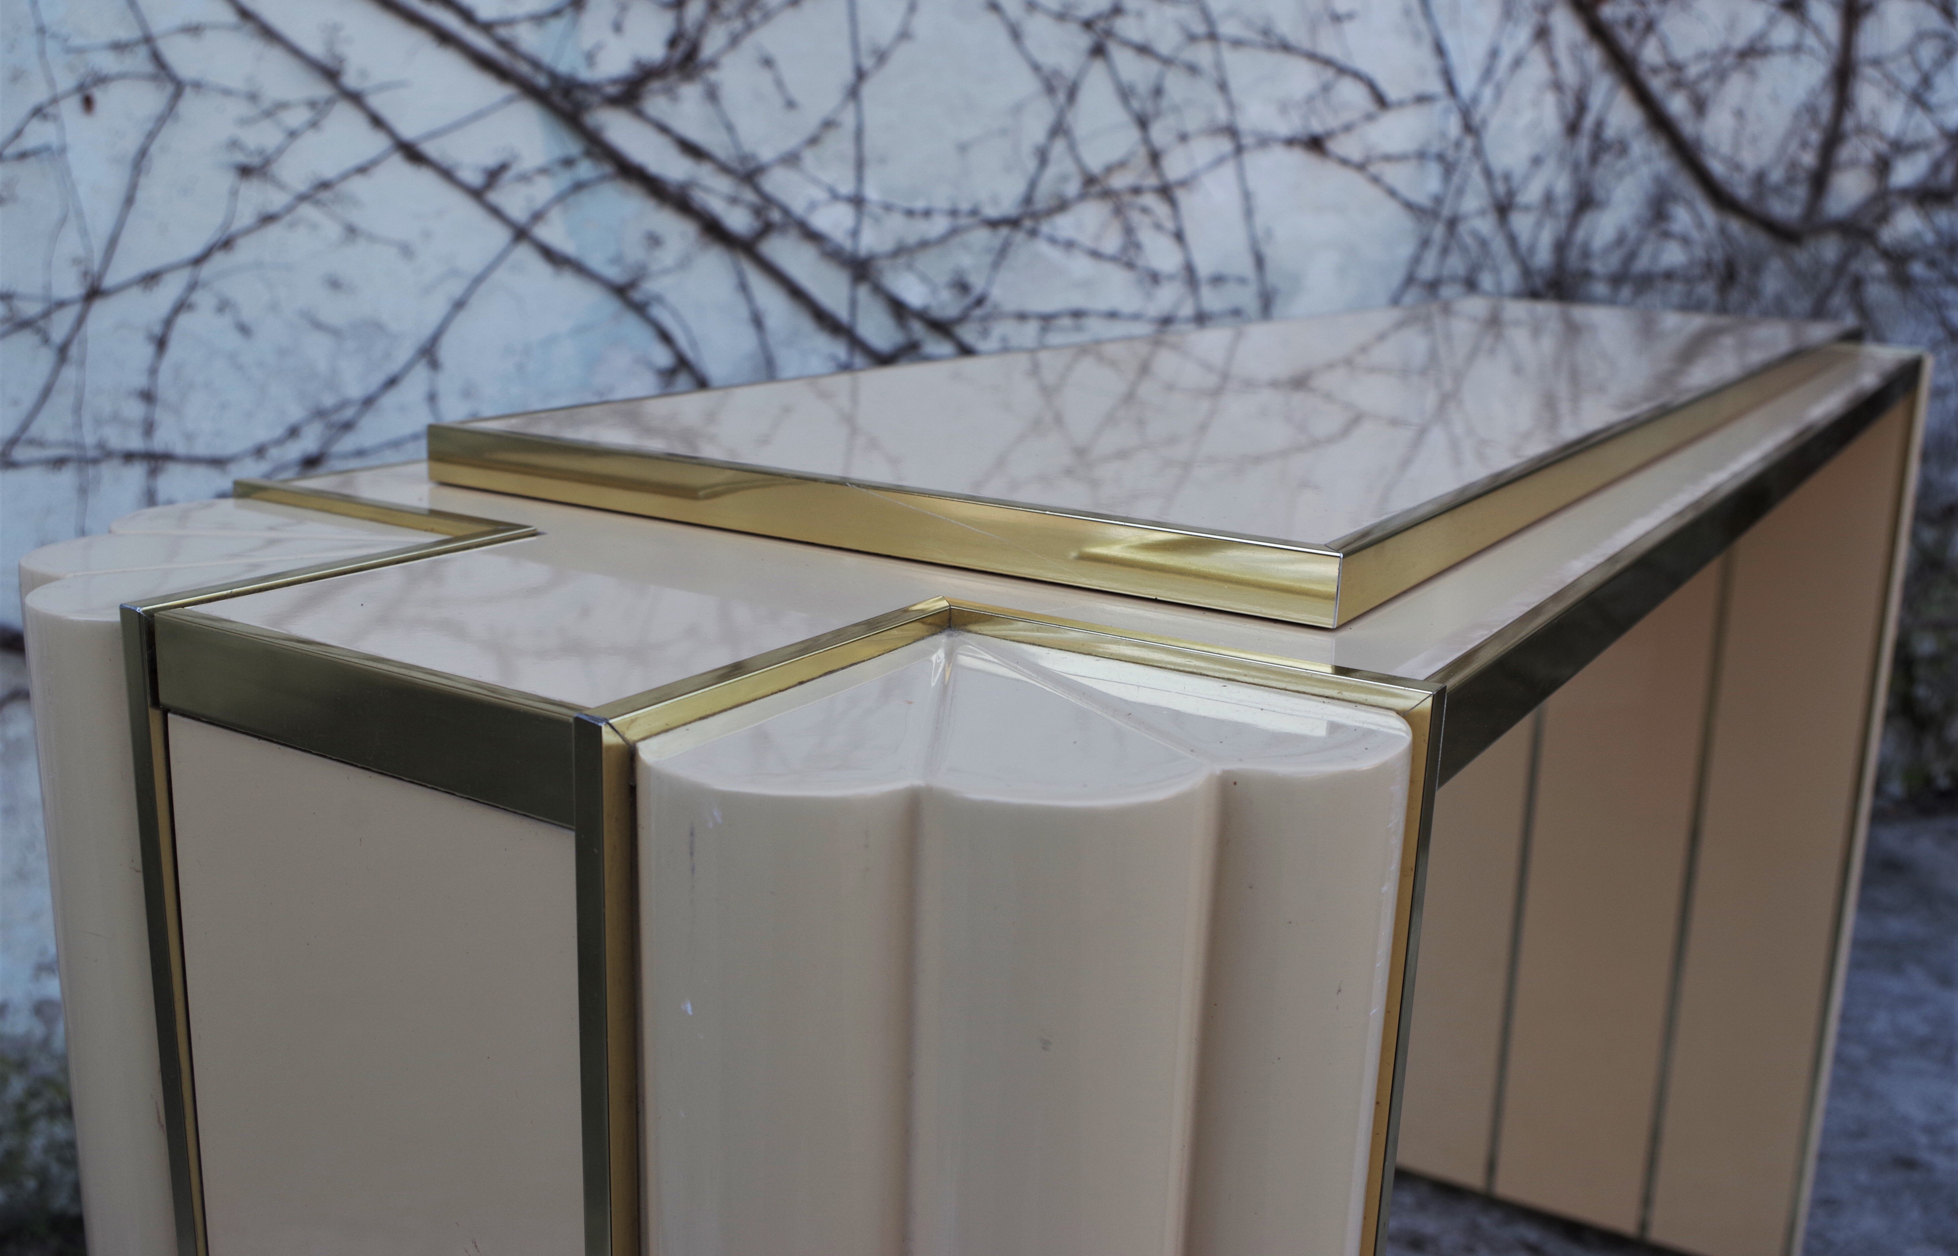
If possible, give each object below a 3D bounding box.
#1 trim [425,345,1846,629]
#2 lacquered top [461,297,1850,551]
[{"bbox_3d":[0.247,-0.137,0.981,0.299,0.018,1.135,10,16,29],"label":"trim"},{"bbox_3d":[0.247,-0.138,0.981,0.291,0.016,1.127,10,16,29],"label":"lacquered top"}]

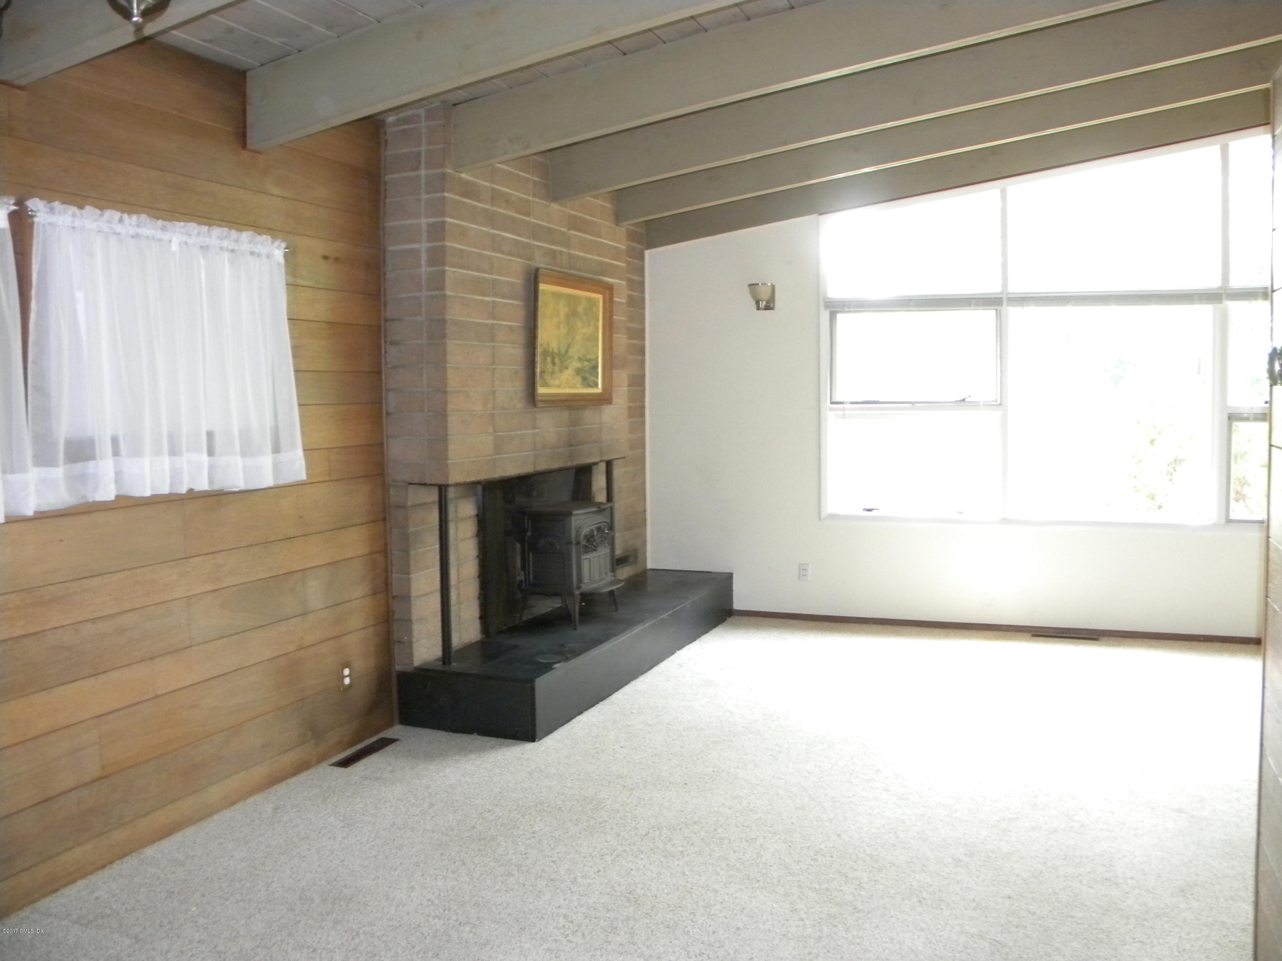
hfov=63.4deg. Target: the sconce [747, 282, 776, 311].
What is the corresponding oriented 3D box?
[{"bbox_3d":[0.761,-1.182,6.639,0.153,0.168,0.171,1,5,23],"label":"sconce"}]

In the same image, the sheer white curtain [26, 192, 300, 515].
[{"bbox_3d":[-1.600,-0.416,3.577,0.090,0.930,1.140,1,5,23],"label":"sheer white curtain"}]

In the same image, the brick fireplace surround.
[{"bbox_3d":[-0.453,-0.494,5.845,0.324,2.490,2.700,1,5,23],"label":"brick fireplace surround"}]

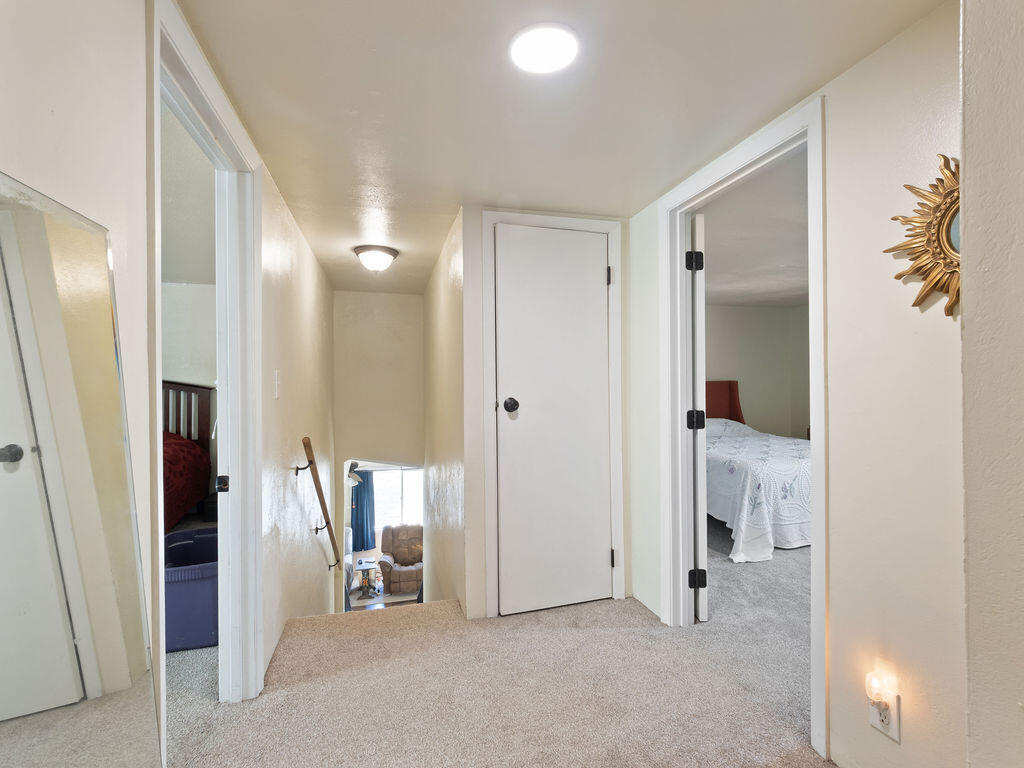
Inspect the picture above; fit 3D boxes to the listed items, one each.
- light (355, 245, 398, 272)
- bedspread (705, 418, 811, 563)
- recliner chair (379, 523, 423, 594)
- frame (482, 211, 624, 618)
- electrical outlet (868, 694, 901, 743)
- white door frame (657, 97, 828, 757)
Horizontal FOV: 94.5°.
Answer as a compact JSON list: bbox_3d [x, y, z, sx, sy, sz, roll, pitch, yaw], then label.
[{"bbox_3d":[-0.923,-0.832,3.231,0.300,0.138,0.300,0,0,-15],"label":"light"},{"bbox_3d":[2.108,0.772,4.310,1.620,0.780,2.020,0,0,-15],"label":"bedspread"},{"bbox_3d":[-1.852,3.174,8.683,1.000,1.010,0.930,0,0,-7],"label":"recliner chair"},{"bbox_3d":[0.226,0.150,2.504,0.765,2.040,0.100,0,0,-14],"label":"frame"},{"bbox_3d":[1.006,0.884,1.282,0.015,0.123,0.078,0,0,-15],"label":"electrical outlet"},{"bbox_3d":[0.906,0.134,1.912,0.140,2.060,0.885,0,0,-15],"label":"white door frame"}]

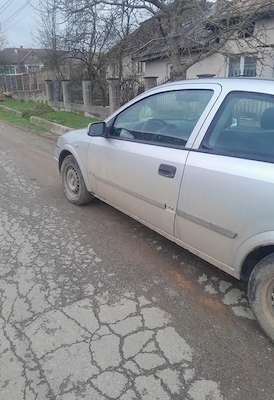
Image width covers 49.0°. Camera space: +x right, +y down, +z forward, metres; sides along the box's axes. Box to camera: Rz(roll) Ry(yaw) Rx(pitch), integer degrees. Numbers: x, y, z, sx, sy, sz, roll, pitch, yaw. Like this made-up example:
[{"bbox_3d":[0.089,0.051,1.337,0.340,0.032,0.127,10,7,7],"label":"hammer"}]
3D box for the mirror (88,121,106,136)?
[{"bbox_3d":[-0.354,-0.624,2.626,0.185,0.125,0.110,-14,26,-34],"label":"mirror"}]

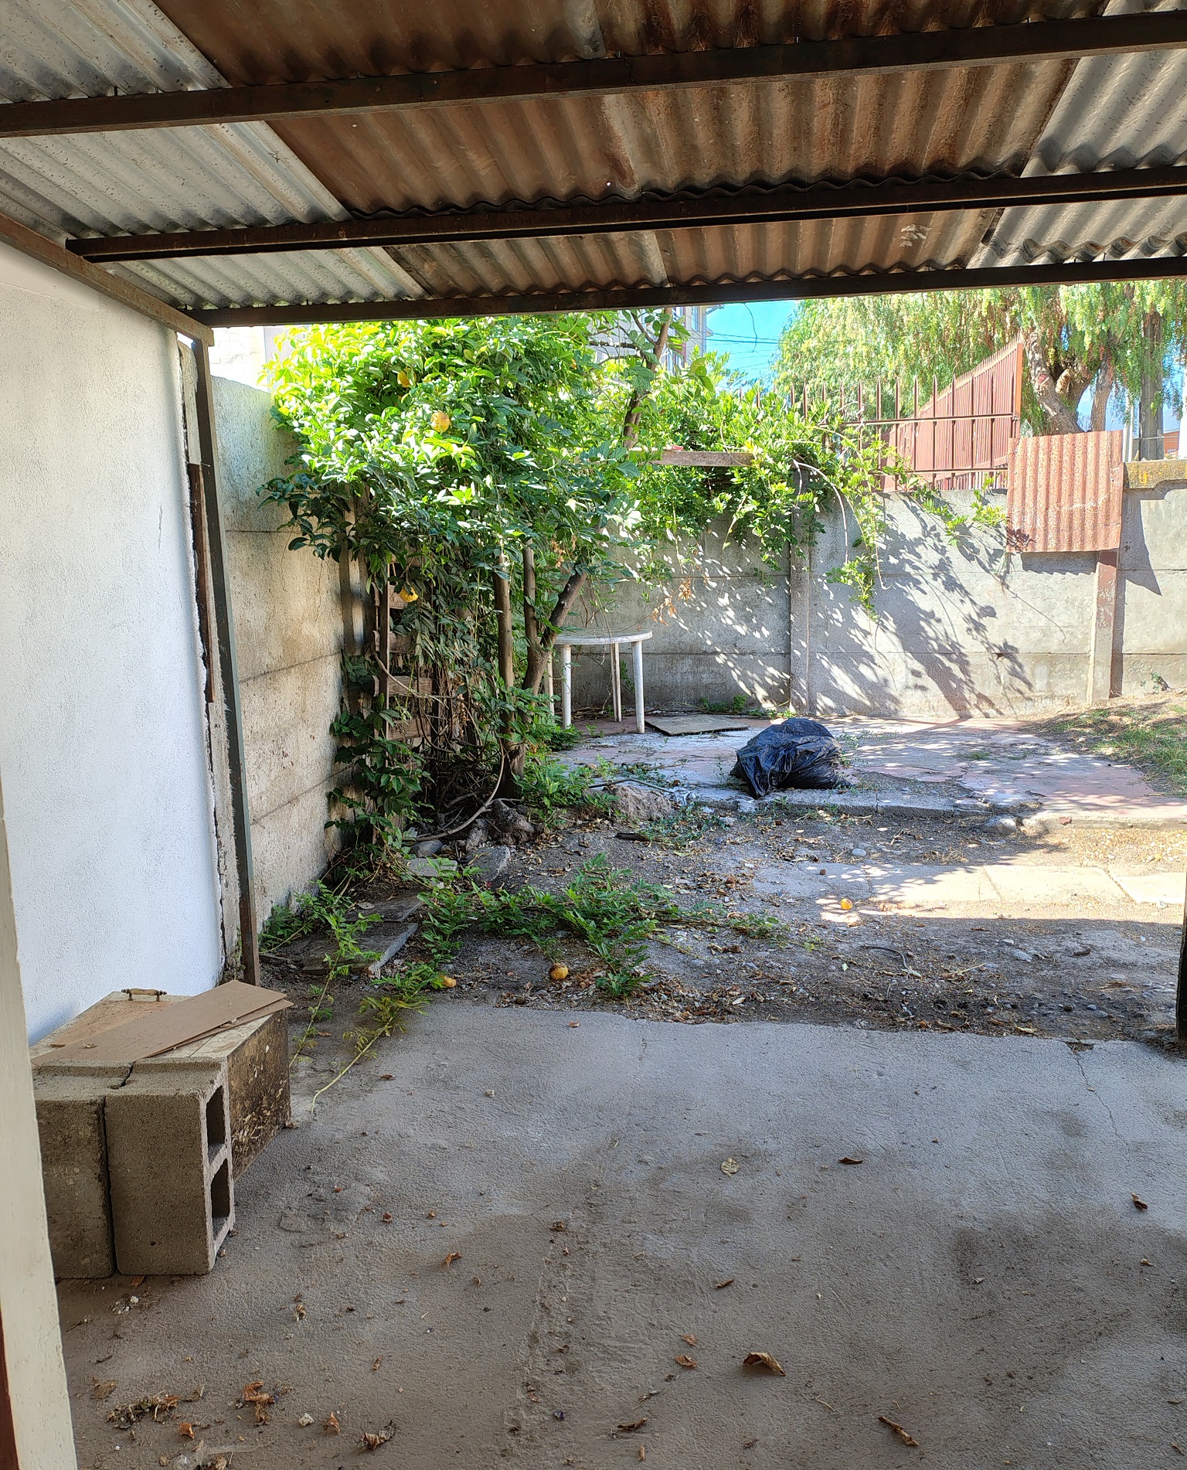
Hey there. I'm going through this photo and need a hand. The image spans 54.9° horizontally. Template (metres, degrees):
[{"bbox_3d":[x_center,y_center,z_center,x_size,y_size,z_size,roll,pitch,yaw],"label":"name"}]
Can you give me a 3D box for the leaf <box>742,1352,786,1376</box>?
[{"bbox_3d":[0.299,1.095,1.994,0.076,0.024,0.034,3,11,20],"label":"leaf"}]

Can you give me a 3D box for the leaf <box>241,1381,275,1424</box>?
[{"bbox_3d":[-0.568,1.124,1.929,0.053,0.027,0.070,-6,11,-26],"label":"leaf"}]

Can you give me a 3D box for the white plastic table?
[{"bbox_3d":[0.004,-0.367,7.878,0.780,0.665,0.780,-1,10,0],"label":"white plastic table"}]

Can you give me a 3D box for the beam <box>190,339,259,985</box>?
[{"bbox_3d":[-1.151,-0.174,3.604,0.045,2.049,0.045,1,10,9],"label":"beam"}]

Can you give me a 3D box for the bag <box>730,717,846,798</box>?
[{"bbox_3d":[1.054,0.100,6.107,0.580,0.350,0.520,1,10,10],"label":"bag"}]

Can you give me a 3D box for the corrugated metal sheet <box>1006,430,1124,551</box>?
[{"bbox_3d":[3.130,-1.606,7.603,0.712,0.756,0.050,0,10,9],"label":"corrugated metal sheet"}]

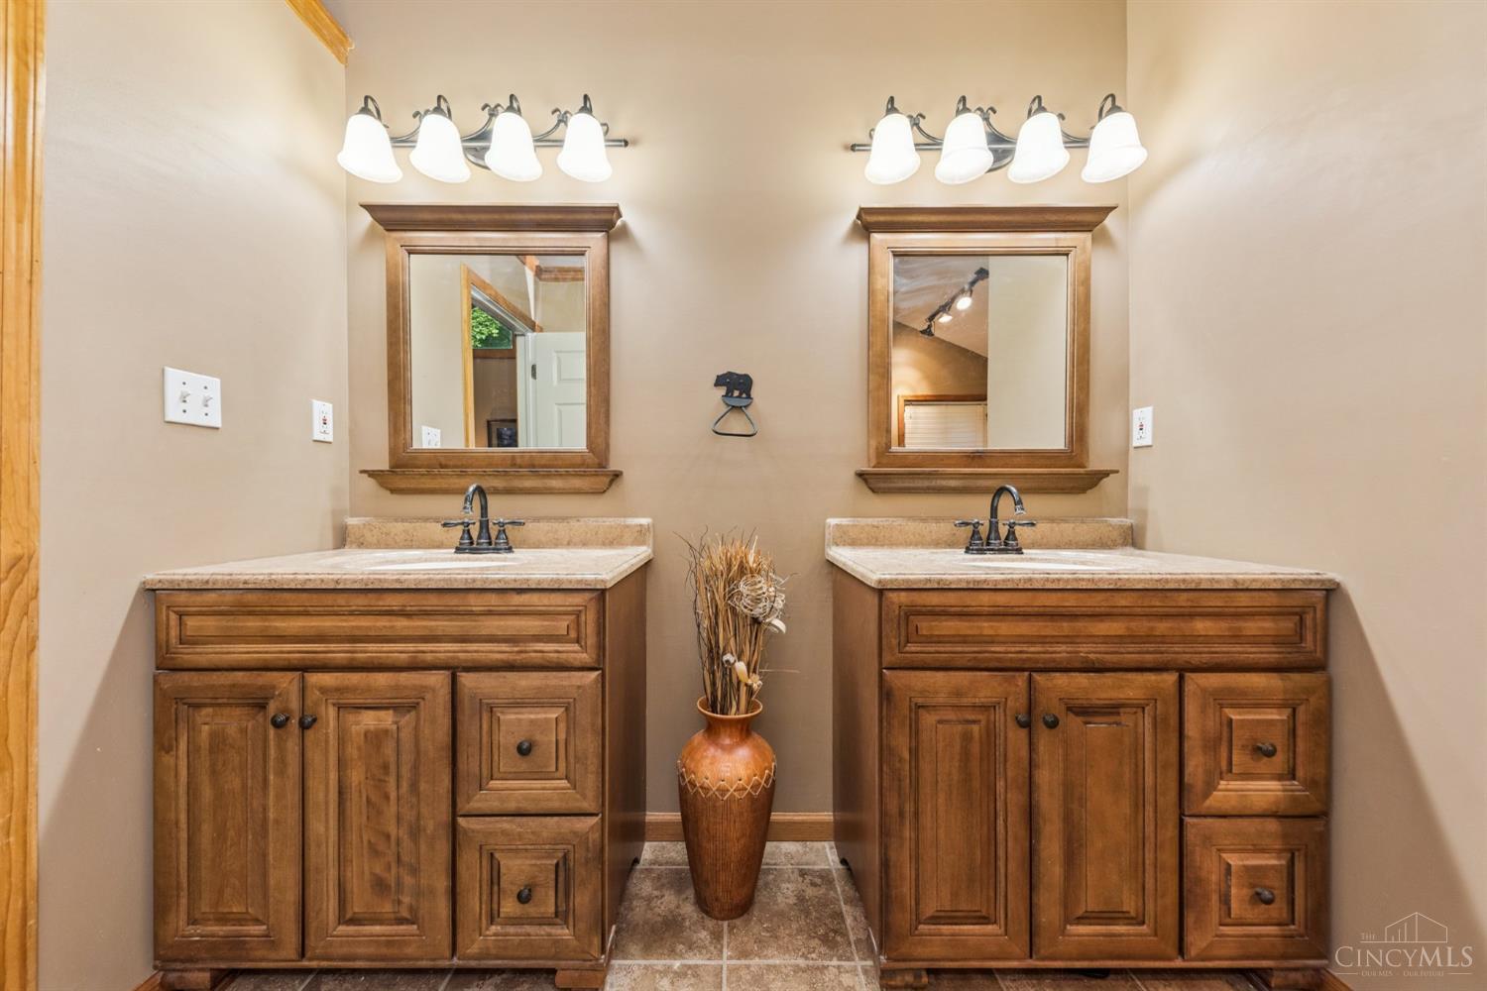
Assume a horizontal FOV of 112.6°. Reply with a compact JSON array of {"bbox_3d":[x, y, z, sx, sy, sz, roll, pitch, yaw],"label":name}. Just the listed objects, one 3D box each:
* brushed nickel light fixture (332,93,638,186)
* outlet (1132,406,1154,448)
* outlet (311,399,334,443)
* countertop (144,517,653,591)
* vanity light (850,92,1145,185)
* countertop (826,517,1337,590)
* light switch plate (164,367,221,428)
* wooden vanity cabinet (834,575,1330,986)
[{"bbox_3d":[-0.757,-1.039,1.444,0.810,0.205,0.218,0,0,0],"label":"brushed nickel light fixture"},{"bbox_3d":[1.203,-0.206,1.497,0.008,0.114,0.071,0,0,0],"label":"outlet"},{"bbox_3d":[-1.216,-0.212,1.437,0.008,0.115,0.070,0,0,0],"label":"outlet"},{"bbox_3d":[-0.753,0.131,1.283,0.945,0.122,0.541,0,0,0],"label":"countertop"},{"bbox_3d":[0.739,-1.046,1.428,0.830,0.213,0.215,0,0,0],"label":"vanity light"},{"bbox_3d":[0.733,0.129,1.270,0.937,0.121,0.537,0,0,0],"label":"countertop"},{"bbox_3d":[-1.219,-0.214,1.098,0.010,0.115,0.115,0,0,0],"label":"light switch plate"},{"bbox_3d":[0.736,0.616,1.262,0.920,0.855,0.515,0,0,0],"label":"wooden vanity cabinet"}]

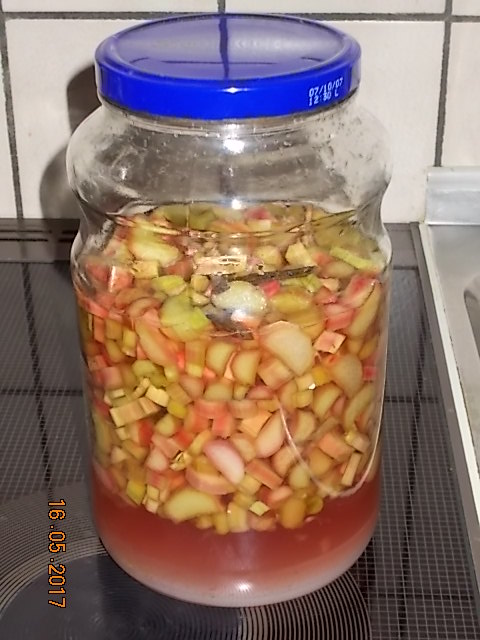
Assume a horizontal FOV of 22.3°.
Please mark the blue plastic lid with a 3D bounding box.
[{"bbox_3d":[-0.004,-0.104,0.493,0.106,0.015,0.106,0,27,0],"label":"blue plastic lid"}]

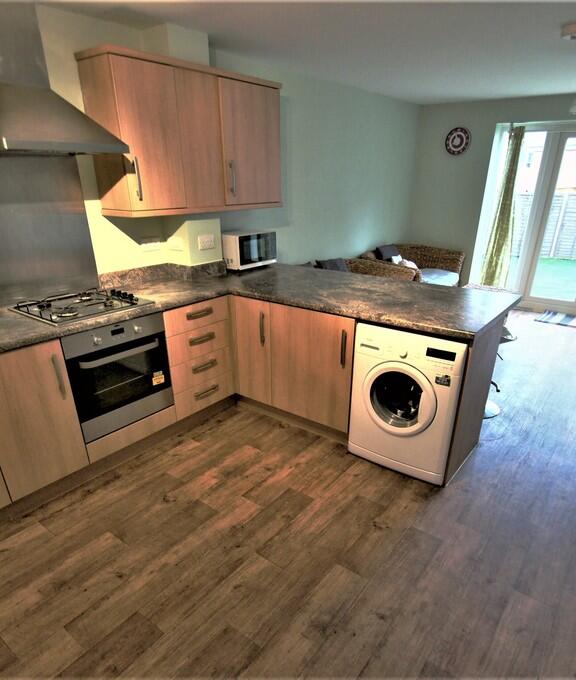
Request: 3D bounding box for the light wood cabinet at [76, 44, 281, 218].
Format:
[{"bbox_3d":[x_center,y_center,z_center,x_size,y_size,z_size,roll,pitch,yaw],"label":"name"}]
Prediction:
[{"bbox_3d":[-0.606,-1.318,2.874,0.340,0.845,1.340,18,28,37],"label":"light wood cabinet"}]

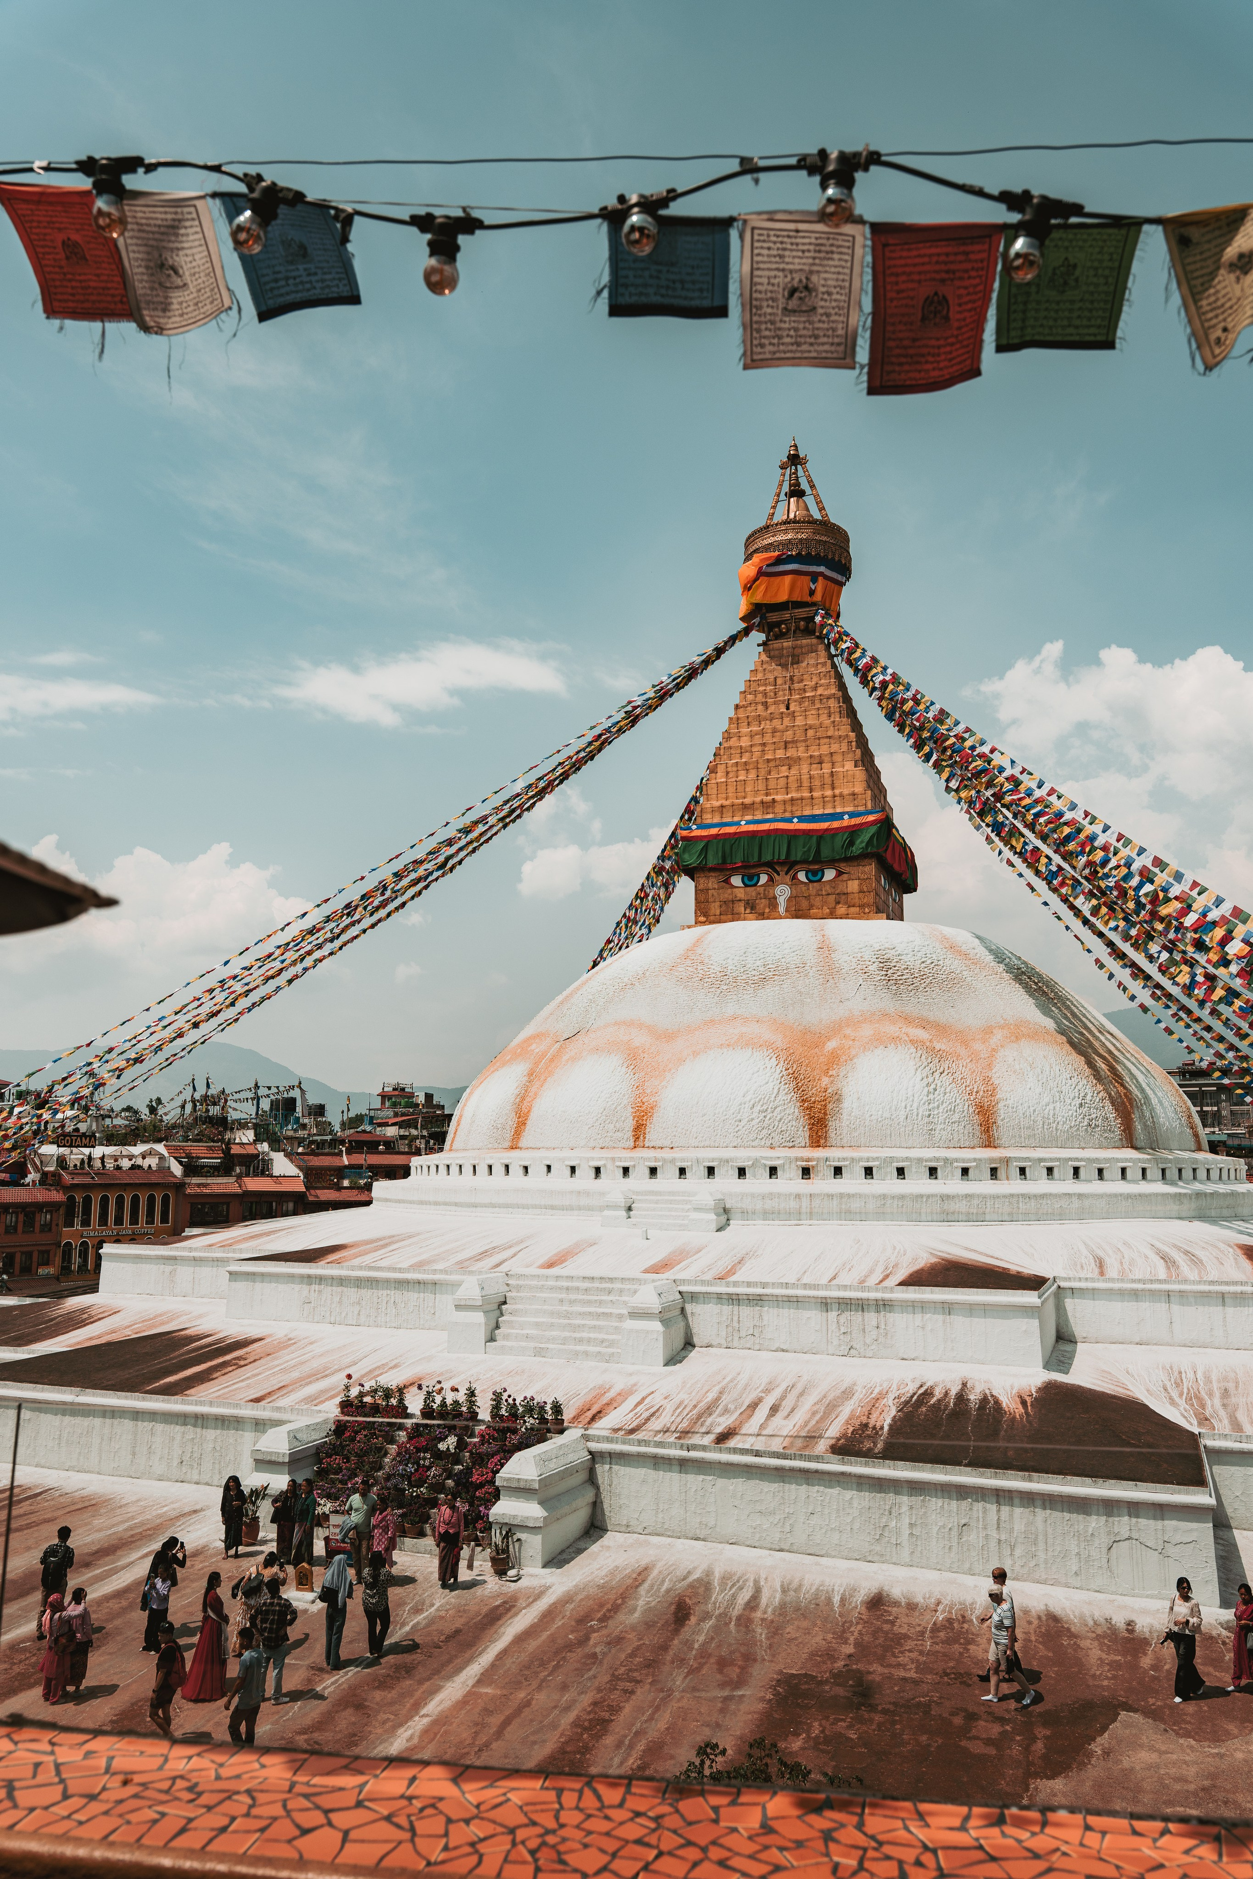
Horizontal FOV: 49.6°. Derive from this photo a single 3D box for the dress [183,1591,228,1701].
[{"bbox_3d":[-6.115,10.382,19.987,0.680,1.461,0.580,3,-10,-14],"label":"dress"}]

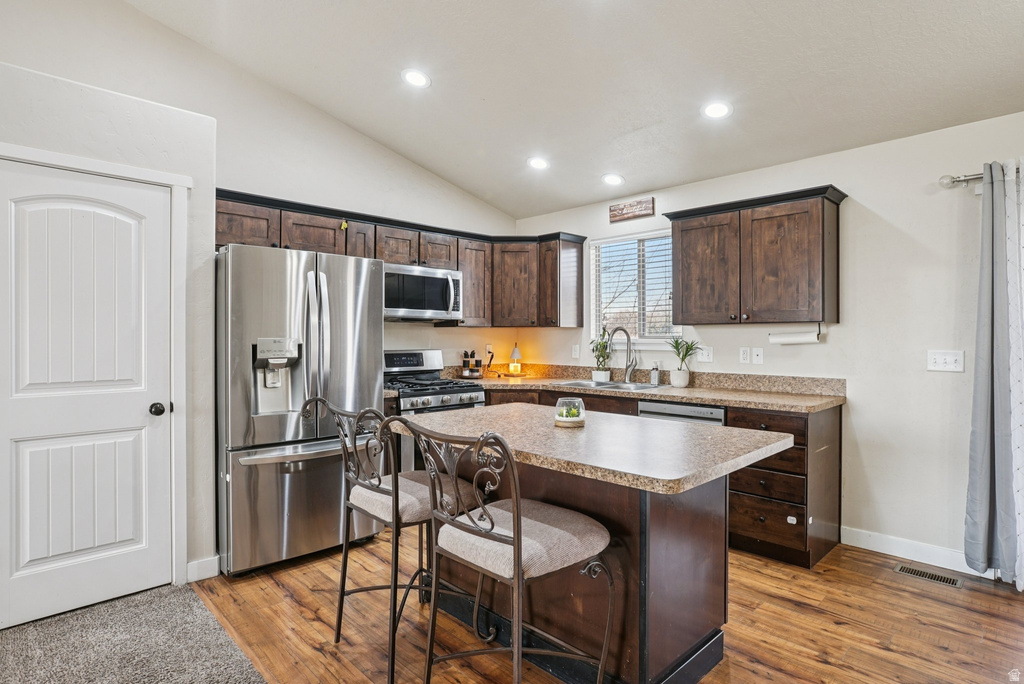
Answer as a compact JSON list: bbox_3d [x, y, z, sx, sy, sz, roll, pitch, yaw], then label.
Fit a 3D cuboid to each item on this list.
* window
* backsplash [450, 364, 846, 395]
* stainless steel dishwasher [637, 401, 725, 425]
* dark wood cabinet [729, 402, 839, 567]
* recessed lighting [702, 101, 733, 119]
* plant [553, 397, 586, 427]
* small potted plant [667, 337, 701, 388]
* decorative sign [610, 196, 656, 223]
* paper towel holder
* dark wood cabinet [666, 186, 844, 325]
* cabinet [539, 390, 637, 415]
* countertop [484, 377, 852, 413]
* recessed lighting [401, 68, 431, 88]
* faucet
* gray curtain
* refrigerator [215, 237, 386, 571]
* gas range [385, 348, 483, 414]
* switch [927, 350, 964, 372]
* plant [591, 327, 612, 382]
[{"bbox_3d":[1.028,-0.453,4.494,0.090,0.870,0.887,0,1,-45],"label":"window"},{"bbox_3d":[0.717,0.278,4.066,0.980,0.107,2.913,0,1,-45],"label":"backsplash"},{"bbox_3d":[1.273,0.790,3.640,0.610,0.825,0.595,-1,1,-45],"label":"stainless steel dishwasher"},{"bbox_3d":[1.652,0.810,3.277,0.630,0.872,0.453,-1,1,-45],"label":"dark wood cabinet"},{"bbox_3d":[1.217,-1.373,3.206,0.190,0.025,0.190,1,-13,45],"label":"recessed lighting"},{"bbox_3d":[0.242,0.292,2.251,0.125,0.110,0.125,0,0,0],"label":"plant"},{"bbox_3d":[1.253,0.149,3.970,0.230,0.370,0.240,0,1,-45],"label":"small potted plant"},{"bbox_3d":[0.969,-1.059,4.374,0.030,0.142,0.415,-1,1,-45],"label":"decorative sign"},{"bbox_3d":[1.737,-0.052,3.330,0.070,0.125,0.295,-1,1,-45],"label":"paper towel holder"},{"bbox_3d":[1.555,-0.505,3.537,0.380,0.778,1.038,-1,1,-45],"label":"dark wood cabinet"},{"bbox_3d":[0.755,0.801,4.187,0.630,0.872,0.910,-1,1,-45],"label":"cabinet"},{"bbox_3d":[0.730,0.349,4.005,0.915,0.044,2.846,-1,1,-45],"label":"countertop"},{"bbox_3d":[-0.604,-1.662,3.414,0.190,0.025,0.190,10,-9,2],"label":"recessed lighting"},{"bbox_3d":[0.854,0.105,4.178,0.300,0.440,0.120,-1,1,-45],"label":"faucet"},{"bbox_3d":[2.454,0.154,2.769,0.120,2.115,0.191,-1,1,-45],"label":"gray curtain"},{"bbox_3d":[-1.391,0.359,3.393,0.914,1.770,0.800,0,1,-45],"label":"refrigerator"},{"bbox_3d":[-0.699,0.657,4.189,0.760,1.165,0.700,0,1,-45],"label":"gas range"},{"bbox_3d":[2.419,0.108,3.021,0.014,0.117,0.163,0,1,-45],"label":"switch"},{"bbox_3d":[0.748,0.103,4.518,0.155,0.450,0.160,0,1,-45],"label":"plant"}]

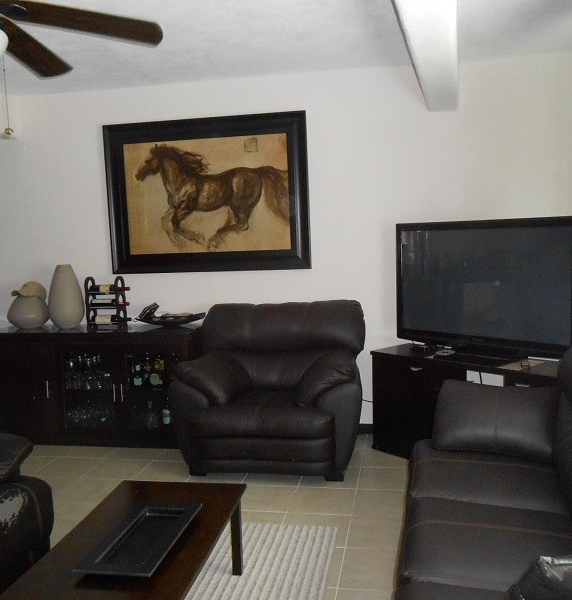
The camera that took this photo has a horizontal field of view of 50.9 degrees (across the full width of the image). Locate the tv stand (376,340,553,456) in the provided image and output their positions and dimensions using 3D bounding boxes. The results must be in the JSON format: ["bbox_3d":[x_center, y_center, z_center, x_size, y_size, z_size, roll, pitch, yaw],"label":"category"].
[{"bbox_3d":[1.195,0.683,3.618,0.409,0.653,1.412,-6,6,-41],"label":"tv stand"}]

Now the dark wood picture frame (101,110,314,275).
[{"bbox_3d":[-0.585,-0.758,4.370,1.527,1.105,0.040,-1,4,11],"label":"dark wood picture frame"}]

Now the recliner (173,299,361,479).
[{"bbox_3d":[-0.072,0.532,3.890,1.181,0.990,0.871,-1,4,11],"label":"recliner"}]

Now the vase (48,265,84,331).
[{"bbox_3d":[-1.647,-0.029,4.504,0.255,0.480,0.255,-1,4,11],"label":"vase"}]

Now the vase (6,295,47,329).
[{"bbox_3d":[-1.960,0.072,4.575,0.301,0.287,0.297,-1,4,11],"label":"vase"}]

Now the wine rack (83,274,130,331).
[{"bbox_3d":[-1.269,0.026,4.254,0.256,0.386,0.112,-1,4,11],"label":"wine rack"}]

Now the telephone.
[{"bbox_3d":[-1.005,0.095,4.346,0.139,0.132,0.079,-3,5,-14],"label":"telephone"}]

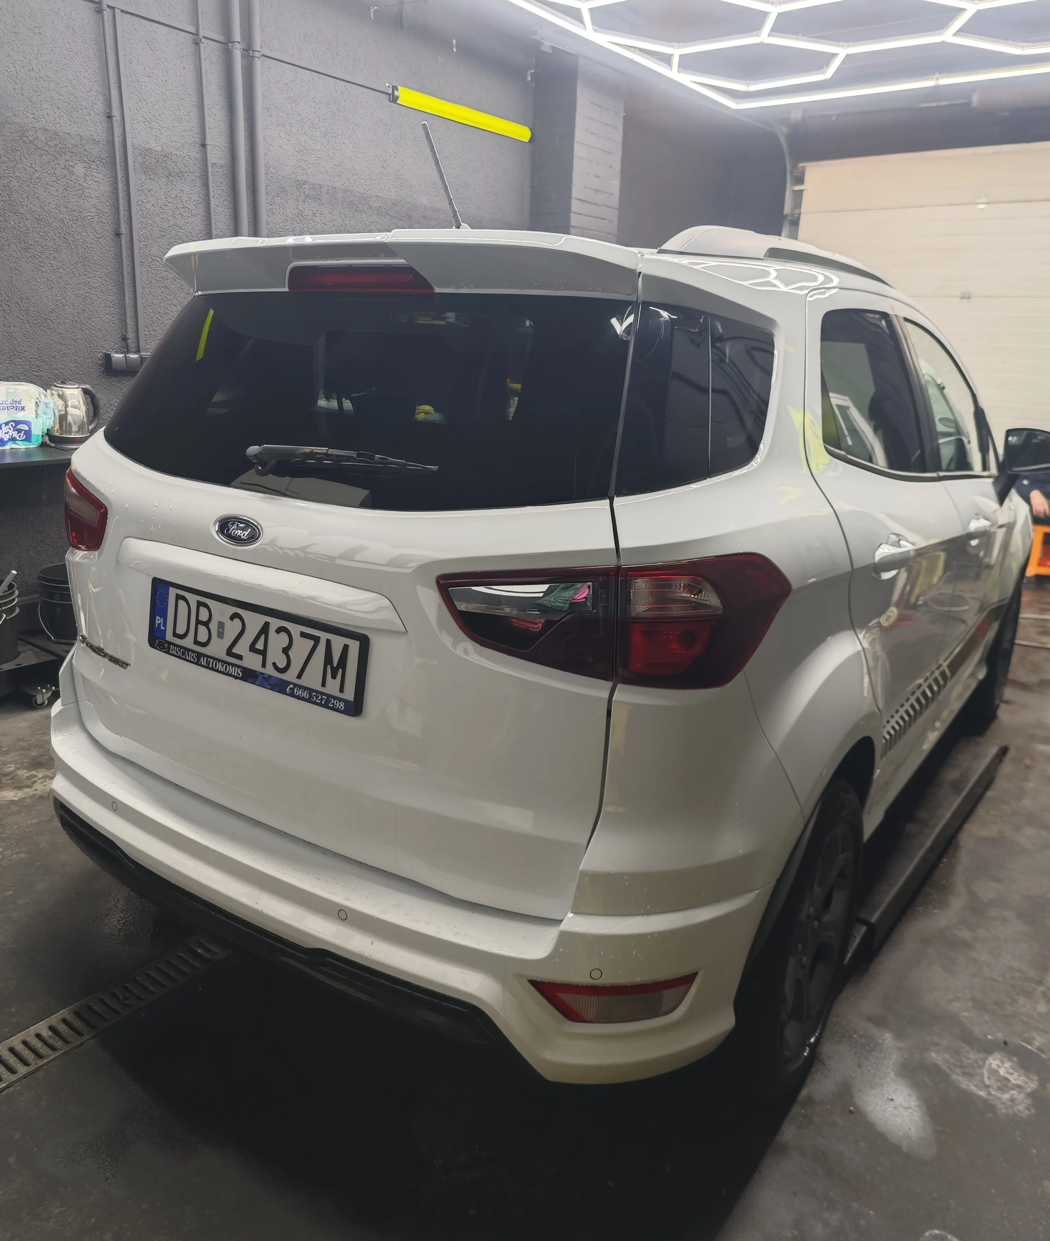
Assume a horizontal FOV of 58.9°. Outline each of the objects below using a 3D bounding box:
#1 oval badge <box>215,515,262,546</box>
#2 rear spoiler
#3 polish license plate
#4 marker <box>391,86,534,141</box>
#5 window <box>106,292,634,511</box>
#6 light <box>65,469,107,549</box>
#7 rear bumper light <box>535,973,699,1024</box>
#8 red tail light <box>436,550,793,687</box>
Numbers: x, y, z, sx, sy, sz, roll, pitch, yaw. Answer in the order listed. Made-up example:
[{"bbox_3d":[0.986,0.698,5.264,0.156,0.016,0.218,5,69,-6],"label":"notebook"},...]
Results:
[{"bbox_3d":[-0.465,-0.146,1.507,0.115,0.049,0.012,13,7,32],"label":"oval badge"},{"bbox_3d":[-0.252,-0.643,1.669,1.100,0.130,0.200,13,19,32],"label":"rear spoiler"},{"bbox_3d":[-0.466,0.036,1.570,0.530,0.131,0.020,13,10,32],"label":"polish license plate"},{"bbox_3d":[-0.320,-2.764,5.098,0.085,0.085,1.080,15,20,39],"label":"marker"},{"bbox_3d":[-0.350,-0.380,1.606,1.190,0.410,0.090,13,-15,32],"label":"window"},{"bbox_3d":[-0.896,-0.247,1.955,0.112,0.195,0.493,-9,19,-32],"label":"light"},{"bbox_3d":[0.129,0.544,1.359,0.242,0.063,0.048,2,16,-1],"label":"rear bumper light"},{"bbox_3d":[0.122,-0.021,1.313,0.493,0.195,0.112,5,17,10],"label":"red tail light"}]

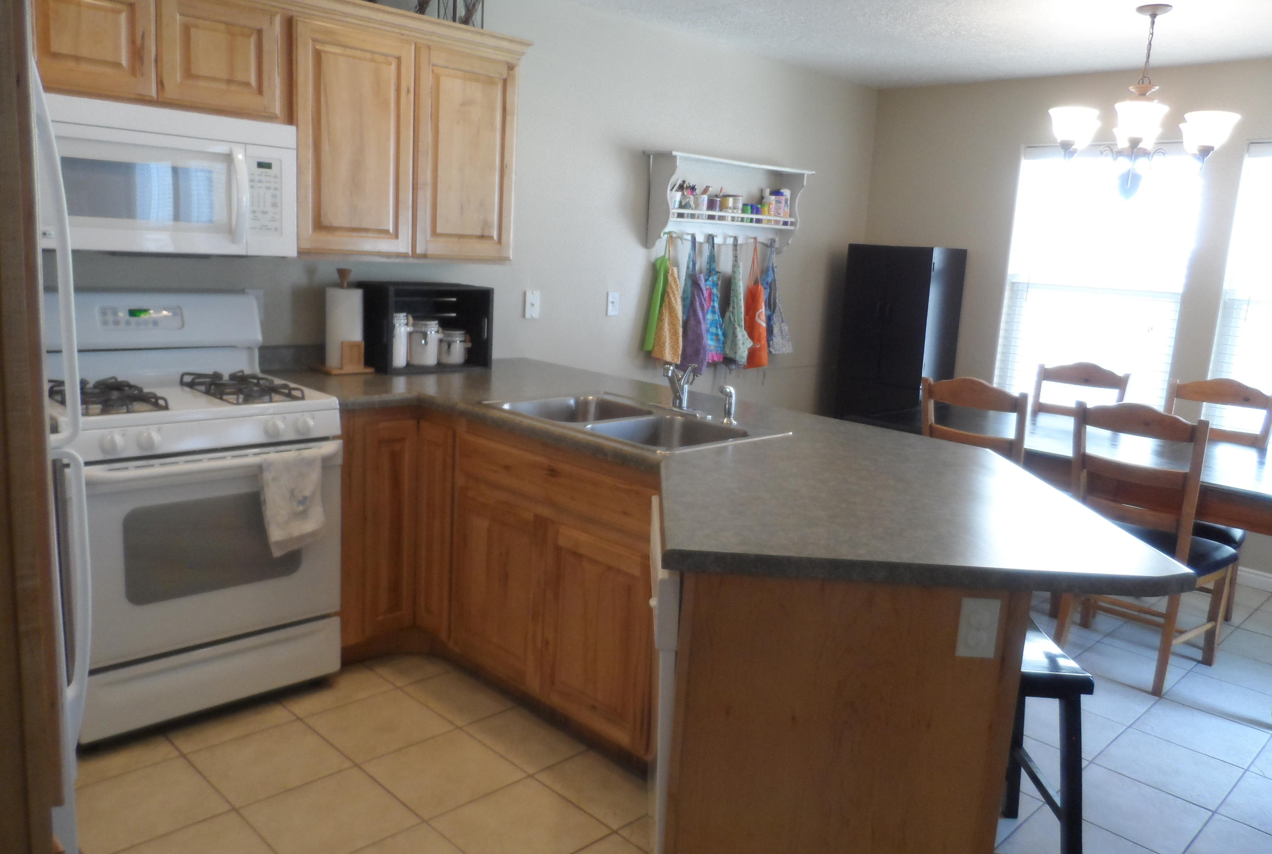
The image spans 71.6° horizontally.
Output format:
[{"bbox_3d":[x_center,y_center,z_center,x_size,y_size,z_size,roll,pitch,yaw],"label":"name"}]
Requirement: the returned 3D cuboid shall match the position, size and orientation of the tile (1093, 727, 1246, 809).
[{"bbox_3d":[1.630,1.043,2.700,0.326,0.012,0.325,13,15,43],"label":"tile"}]

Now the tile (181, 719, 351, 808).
[{"bbox_3d":[-1.025,0.942,2.479,0.330,0.010,0.330,-6,14,-44],"label":"tile"}]

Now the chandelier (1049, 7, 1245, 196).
[{"bbox_3d":[1.975,-1.258,3.466,0.660,0.690,0.660,-6,14,-44],"label":"chandelier"}]

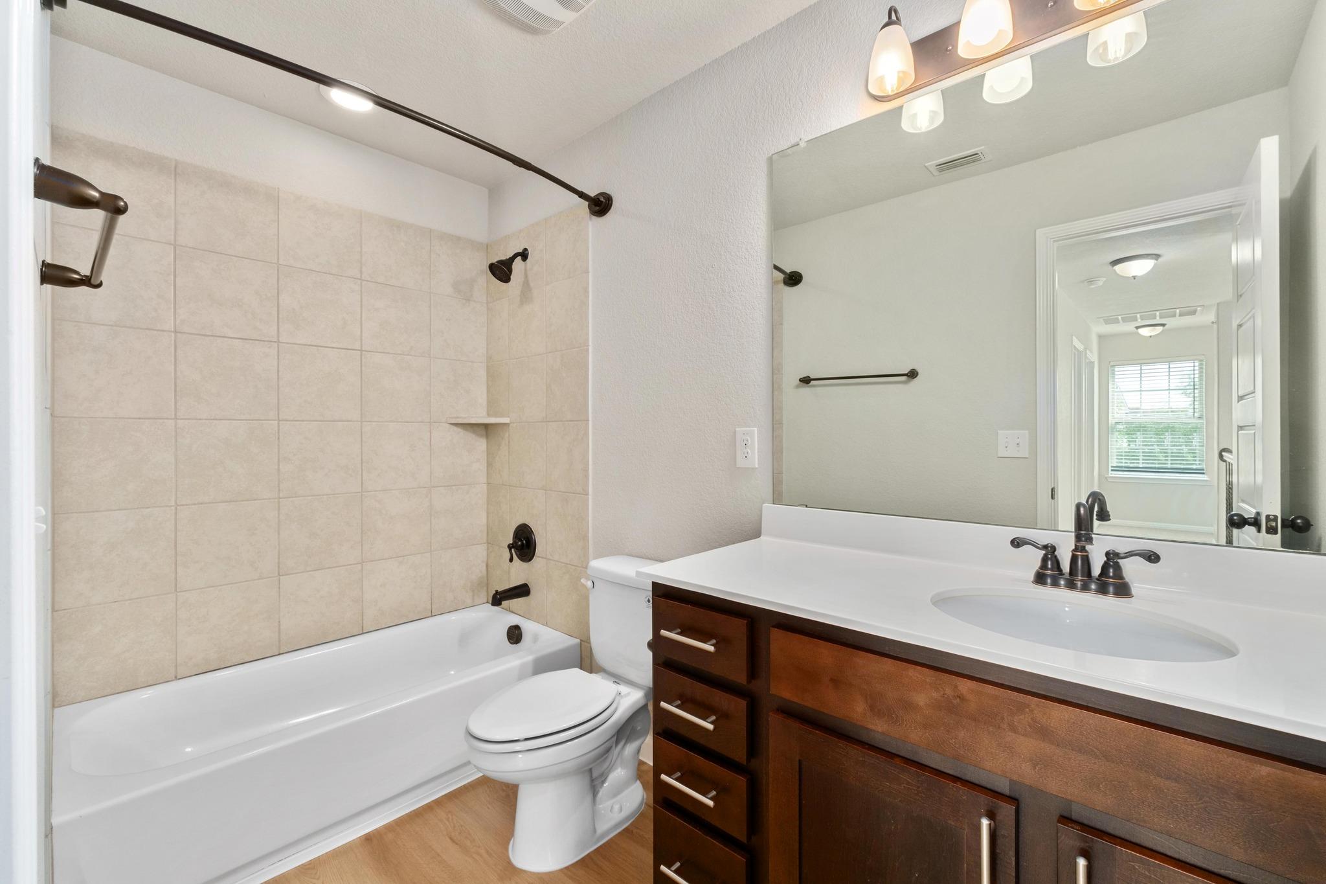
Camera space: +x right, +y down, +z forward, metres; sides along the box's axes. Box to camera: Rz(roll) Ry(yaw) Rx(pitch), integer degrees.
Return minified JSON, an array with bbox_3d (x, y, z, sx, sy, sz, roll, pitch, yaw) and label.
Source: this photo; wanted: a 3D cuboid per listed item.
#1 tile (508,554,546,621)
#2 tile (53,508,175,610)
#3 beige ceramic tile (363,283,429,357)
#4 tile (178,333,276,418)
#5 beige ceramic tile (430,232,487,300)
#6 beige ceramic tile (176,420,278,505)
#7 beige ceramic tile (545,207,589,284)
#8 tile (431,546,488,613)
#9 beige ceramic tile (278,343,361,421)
[{"bbox_3d":[-0.628,0.676,2.587,0.297,0.301,0.012,0,1,43],"label":"tile"},{"bbox_3d":[-1.806,0.376,1.834,0.009,0.302,0.287,0,1,43],"label":"tile"},{"bbox_3d":[-1.202,-0.542,2.503,0.010,0.302,0.299,0,0,43],"label":"beige ceramic tile"},{"bbox_3d":[-1.615,-0.235,2.061,0.010,0.302,0.302,0,0,43],"label":"tile"},{"bbox_3d":[-1.000,-0.848,2.714,0.012,0.293,0.285,0,1,43],"label":"beige ceramic tile"},{"bbox_3d":[-1.604,0.070,2.049,0.009,0.300,0.301,0,1,43],"label":"beige ceramic tile"},{"bbox_3d":[-0.408,-0.845,2.372,0.296,0.293,0.012,0,1,43],"label":"beige ceramic tile"},{"bbox_3d":[-0.994,0.672,2.715,0.009,0.301,0.288,0,1,43],"label":"tile"},{"bbox_3d":[-1.420,-0.240,2.301,0.010,0.306,0.303,0,1,43],"label":"beige ceramic tile"}]

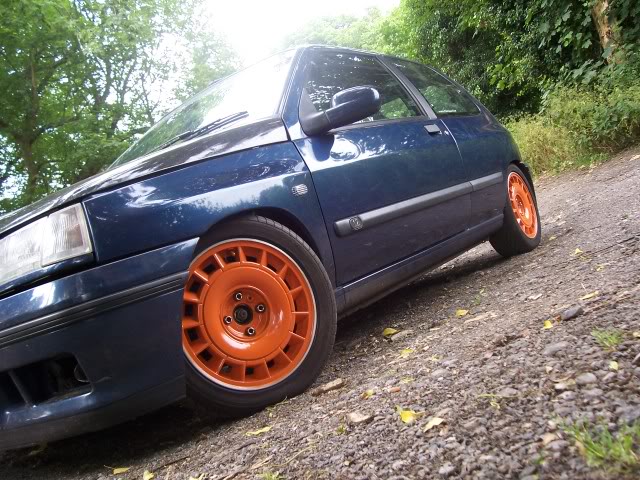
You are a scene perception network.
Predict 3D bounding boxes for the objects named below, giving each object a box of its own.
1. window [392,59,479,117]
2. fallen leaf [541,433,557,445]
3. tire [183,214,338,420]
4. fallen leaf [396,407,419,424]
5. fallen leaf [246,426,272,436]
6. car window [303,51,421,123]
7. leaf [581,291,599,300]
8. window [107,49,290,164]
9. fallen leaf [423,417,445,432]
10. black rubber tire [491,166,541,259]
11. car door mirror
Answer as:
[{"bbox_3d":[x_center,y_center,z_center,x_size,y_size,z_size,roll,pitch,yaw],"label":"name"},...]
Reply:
[{"bbox_3d":[0.678,-0.847,3.566,0.050,0.429,0.815,-44,-15,29],"label":"window"},{"bbox_3d":[0.327,0.281,0.888,0.028,0.012,0.022,-18,-2,-32],"label":"fallen leaf"},{"bbox_3d":[-0.232,0.215,1.769,0.565,0.565,0.200,-18,-2,-32],"label":"tire"},{"bbox_3d":[0.172,0.343,1.220,0.040,0.015,0.050,-20,-2,35],"label":"fallen leaf"},{"bbox_3d":[-0.146,0.461,1.518,0.062,0.013,0.030,-19,-2,11],"label":"fallen leaf"},{"bbox_3d":[0.117,-0.658,2.681,0.050,0.446,1.087,-45,-16,32],"label":"car window"},{"bbox_3d":[0.763,0.159,1.781,0.062,0.015,0.035,-18,-2,-12],"label":"leaf"},{"bbox_3d":[-0.659,-0.423,2.740,1.400,0.129,0.660,-20,36,35],"label":"window"},{"bbox_3d":[0.203,0.329,1.120,0.052,0.014,0.028,-17,-2,-40],"label":"fallen leaf"},{"bbox_3d":[1.147,-0.184,3.787,0.200,0.565,0.565,-20,-2,35],"label":"black rubber tire"},{"bbox_3d":[0.062,-0.440,2.139,0.235,0.130,0.140,-20,-2,35],"label":"car door mirror"}]

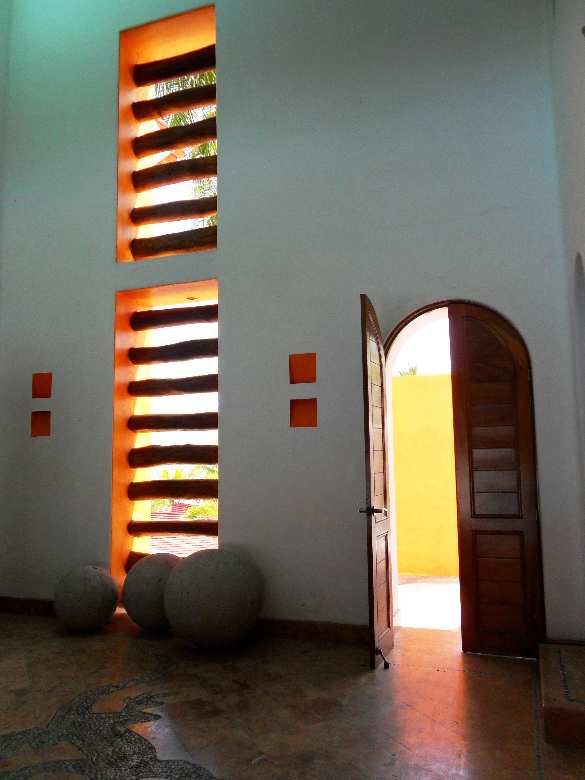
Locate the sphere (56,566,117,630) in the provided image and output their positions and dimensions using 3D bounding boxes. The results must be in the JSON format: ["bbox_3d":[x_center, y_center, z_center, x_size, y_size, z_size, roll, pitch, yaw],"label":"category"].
[{"bbox_3d":[-1.679,1.696,4.964,0.498,0.498,0.498,-3,-6,18],"label":"sphere"}]

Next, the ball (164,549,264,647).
[{"bbox_3d":[-0.574,1.524,4.479,0.718,0.718,0.718,-1,-5,0],"label":"ball"}]

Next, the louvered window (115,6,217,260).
[{"bbox_3d":[-1.061,-2.245,5.559,0.989,2.197,0.360,-3,-6,18],"label":"louvered window"}]

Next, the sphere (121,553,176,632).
[{"bbox_3d":[-1.051,1.628,4.924,0.607,0.607,0.607,-1,-5,0],"label":"sphere"}]

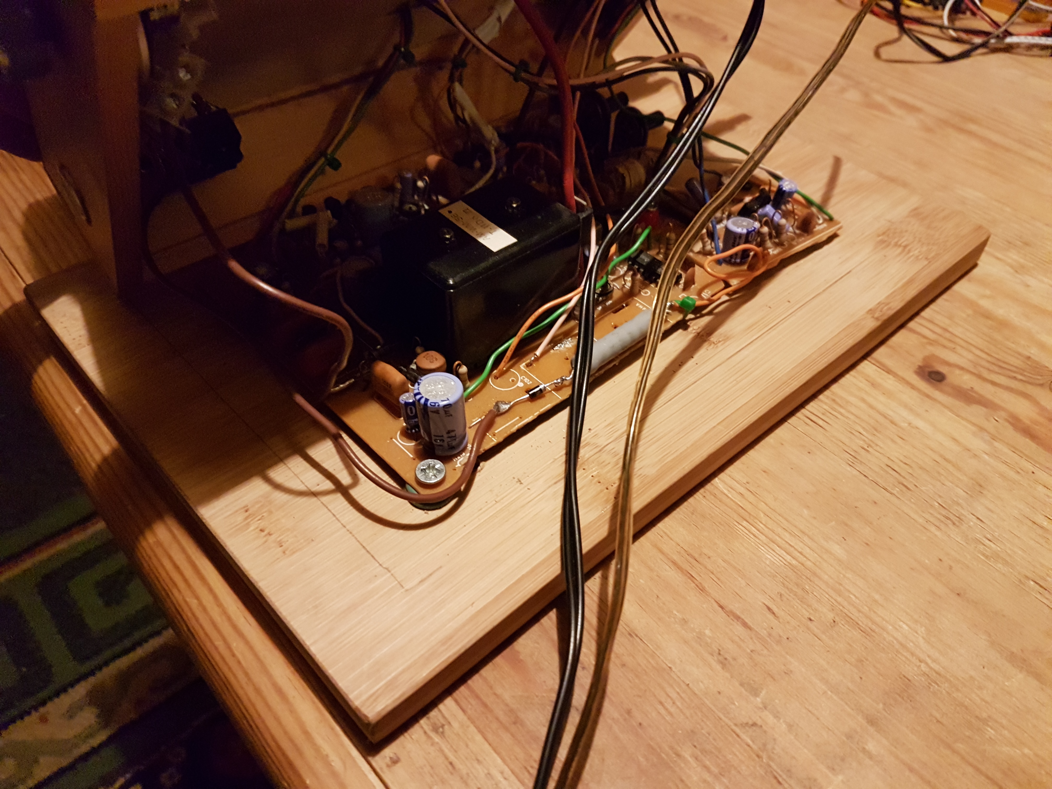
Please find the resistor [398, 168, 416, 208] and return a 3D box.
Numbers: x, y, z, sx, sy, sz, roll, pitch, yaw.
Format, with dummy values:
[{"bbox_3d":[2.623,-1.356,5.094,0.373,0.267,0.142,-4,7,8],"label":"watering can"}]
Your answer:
[{"bbox_3d":[-0.037,-0.066,0.257,0.005,0.012,0.005,-32,58,-33],"label":"resistor"}]

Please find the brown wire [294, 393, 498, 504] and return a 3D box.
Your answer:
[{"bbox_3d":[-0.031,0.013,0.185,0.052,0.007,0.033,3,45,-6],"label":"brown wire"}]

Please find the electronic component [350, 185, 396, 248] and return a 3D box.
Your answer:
[{"bbox_3d":[-0.046,-0.052,0.238,0.013,0.018,0.013,5,45,-5],"label":"electronic component"}]

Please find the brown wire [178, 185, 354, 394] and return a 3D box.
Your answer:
[{"bbox_3d":[-0.062,-0.028,0.200,0.018,0.034,0.055,-32,58,-33],"label":"brown wire"}]

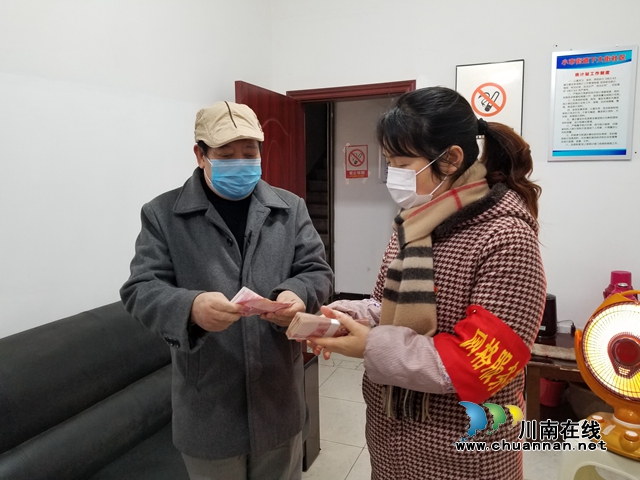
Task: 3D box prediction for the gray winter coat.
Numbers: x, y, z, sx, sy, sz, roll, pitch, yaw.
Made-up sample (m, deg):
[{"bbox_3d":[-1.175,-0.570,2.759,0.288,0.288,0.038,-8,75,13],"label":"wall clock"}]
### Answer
[{"bbox_3d":[-0.247,0.207,1.390,0.600,0.810,0.400,-3,7,-20],"label":"gray winter coat"}]

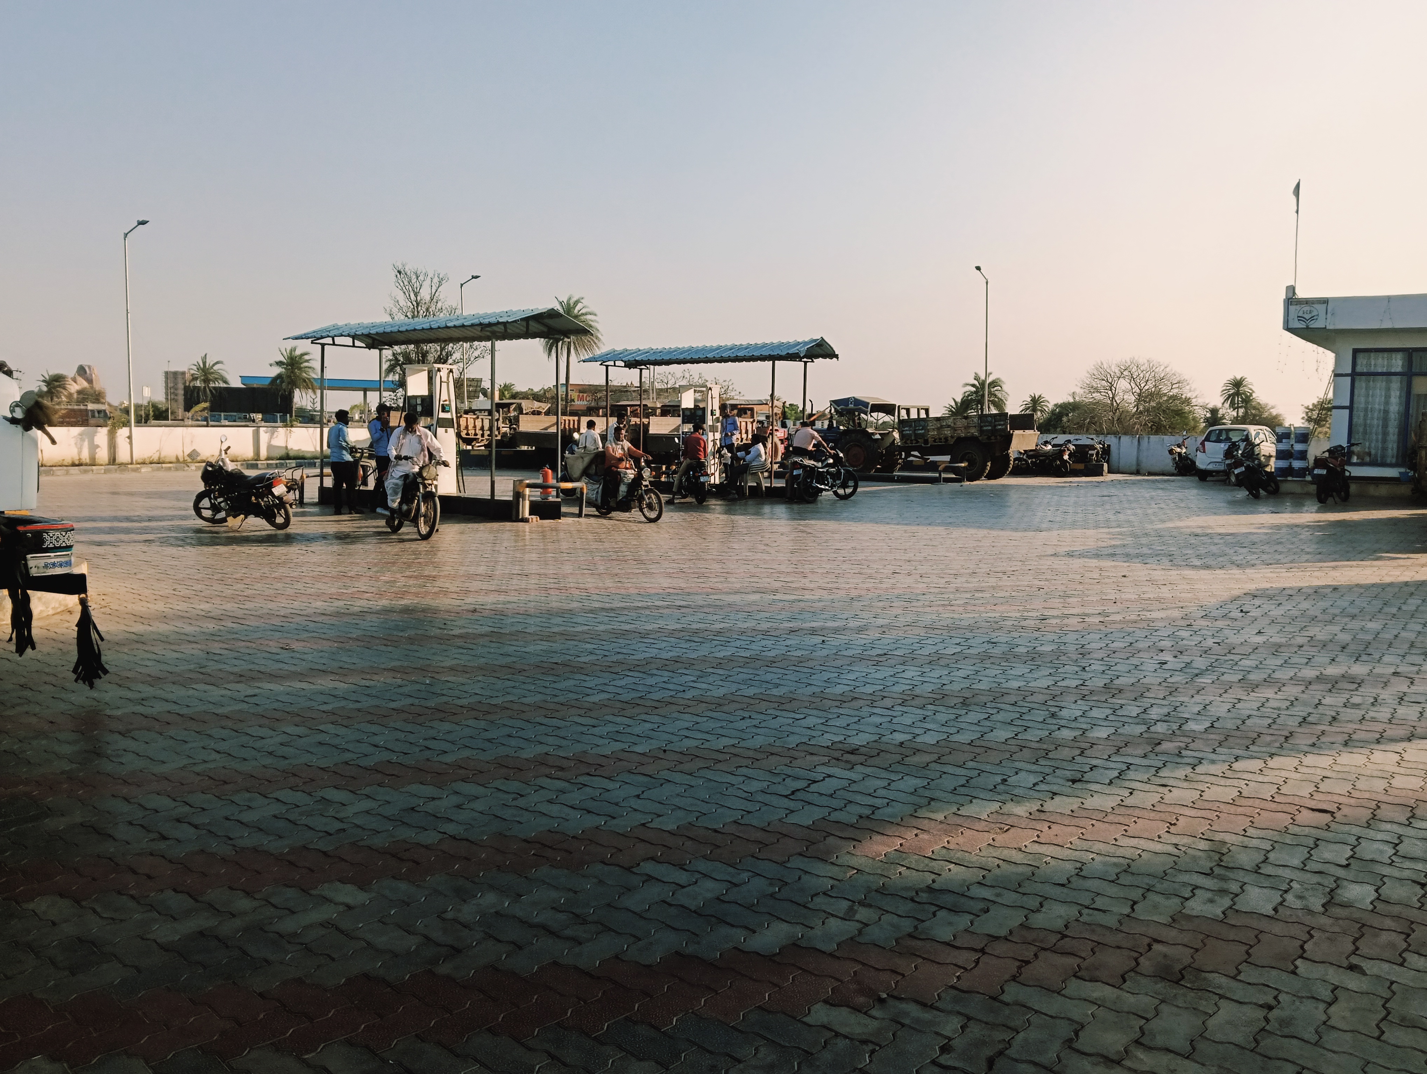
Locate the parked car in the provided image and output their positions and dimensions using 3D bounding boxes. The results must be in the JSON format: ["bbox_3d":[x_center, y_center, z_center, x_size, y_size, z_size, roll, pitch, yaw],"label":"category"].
[{"bbox_3d":[14.362,-2.265,30.200,1.500,1.470,3.430,5,7,41],"label":"parked car"}]

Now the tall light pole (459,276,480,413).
[{"bbox_3d":[-10.493,-7.323,48.363,1.000,8.000,0.280,1,5,7],"label":"tall light pole"}]

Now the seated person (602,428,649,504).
[{"bbox_3d":[-1.415,-1.102,17.528,0.620,1.230,0.680,-4,7,-35],"label":"seated person"}]

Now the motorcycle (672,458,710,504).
[{"bbox_3d":[-0.386,-1.197,21.032,0.750,1.090,2.000,-1,6,-16],"label":"motorcycle"}]

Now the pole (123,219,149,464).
[{"bbox_3d":[-17.539,-5.826,33.792,1.350,7.400,0.250,4,7,35],"label":"pole"}]

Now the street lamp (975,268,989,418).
[{"bbox_3d":[9.742,-6.237,40.264,0.250,7.005,0.950,4,7,35],"label":"street lamp"}]

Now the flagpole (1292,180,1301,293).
[{"bbox_3d":[11.608,-5.946,22.306,0.160,2.350,0.080,0,5,0],"label":"flagpole"}]

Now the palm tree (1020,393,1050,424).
[{"bbox_3d":[38.654,-14.483,134.203,3.645,5.487,3.645,0,6,0],"label":"palm tree"}]

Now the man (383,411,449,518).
[{"bbox_3d":[-4.015,-0.970,14.980,0.680,1.400,0.750,-4,7,-35],"label":"man"}]

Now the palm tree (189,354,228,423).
[{"bbox_3d":[-41.634,-11.410,92.000,3.400,7.400,3.400,0,5,0],"label":"palm tree"}]

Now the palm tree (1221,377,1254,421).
[{"bbox_3d":[47.005,-11.252,100.000,3.200,6.500,3.200,0,5,0],"label":"palm tree"}]

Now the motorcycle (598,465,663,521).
[{"bbox_3d":[-1.330,-0.773,17.360,0.720,1.050,1.850,-5,7,-40],"label":"motorcycle"}]

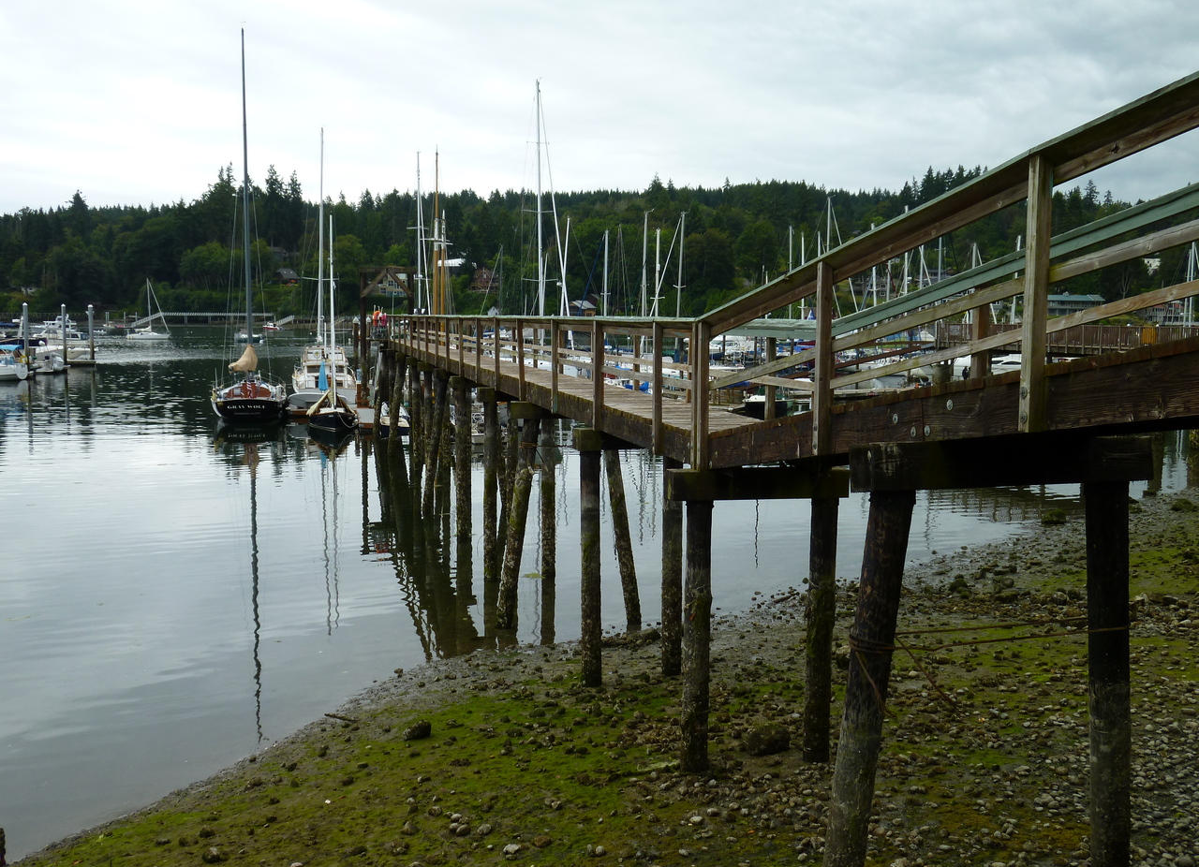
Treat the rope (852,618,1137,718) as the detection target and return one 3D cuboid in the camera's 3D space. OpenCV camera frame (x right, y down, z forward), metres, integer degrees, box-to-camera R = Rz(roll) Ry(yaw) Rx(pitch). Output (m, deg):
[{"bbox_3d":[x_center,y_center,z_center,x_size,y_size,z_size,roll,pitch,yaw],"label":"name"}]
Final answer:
[{"bbox_3d":[2.335,1.406,6.875,1.851,0.500,0.380,-1,6,-15],"label":"rope"}]

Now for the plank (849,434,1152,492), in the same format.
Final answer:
[{"bbox_3d":[2.484,0.159,7.026,1.931,0.290,0.285,-2,6,-15],"label":"plank"}]

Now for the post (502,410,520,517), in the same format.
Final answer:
[{"bbox_3d":[-2.178,0.830,28.506,0.255,3.651,0.255,-1,6,-14],"label":"post"}]

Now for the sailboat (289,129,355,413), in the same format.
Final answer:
[{"bbox_3d":[-17.756,-10.594,72.519,3.650,17.215,11.000,-1,6,-15],"label":"sailboat"}]

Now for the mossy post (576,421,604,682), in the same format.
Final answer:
[{"bbox_3d":[-0.120,1.697,15.382,0.280,3.499,0.280,0,6,0],"label":"mossy post"}]

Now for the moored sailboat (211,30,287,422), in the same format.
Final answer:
[{"bbox_3d":[-19.830,-11.968,64.389,3.850,21.564,12.800,-1,6,-15],"label":"moored sailboat"}]

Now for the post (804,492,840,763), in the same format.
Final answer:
[{"bbox_3d":[2.273,2.053,11.804,0.270,2.792,0.270,1,6,11],"label":"post"}]

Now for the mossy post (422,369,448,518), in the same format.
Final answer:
[{"bbox_3d":[-4.591,0.404,32.191,0.270,3.922,0.270,6,4,-15],"label":"mossy post"}]

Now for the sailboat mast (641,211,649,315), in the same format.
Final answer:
[{"bbox_3d":[3.688,-12.218,93.767,0.220,11.741,0.220,1,6,2],"label":"sailboat mast"}]

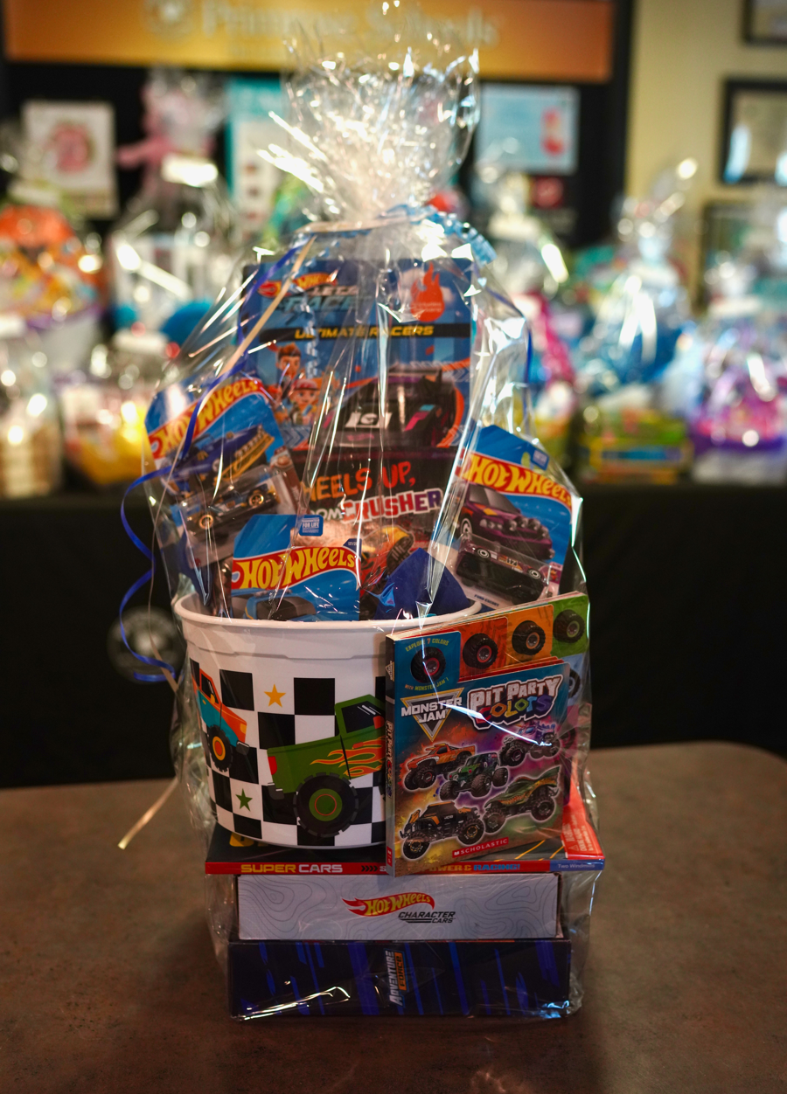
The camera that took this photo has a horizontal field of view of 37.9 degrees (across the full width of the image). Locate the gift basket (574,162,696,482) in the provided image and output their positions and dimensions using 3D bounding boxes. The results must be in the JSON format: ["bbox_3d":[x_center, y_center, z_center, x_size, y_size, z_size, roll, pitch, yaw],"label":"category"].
[{"bbox_3d":[0.578,-0.539,2.749,0.280,0.723,0.240,-2,13,-9],"label":"gift basket"}]

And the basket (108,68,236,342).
[{"bbox_3d":[-0.542,-0.822,2.808,0.300,0.640,0.250,-2,13,-9],"label":"basket"}]

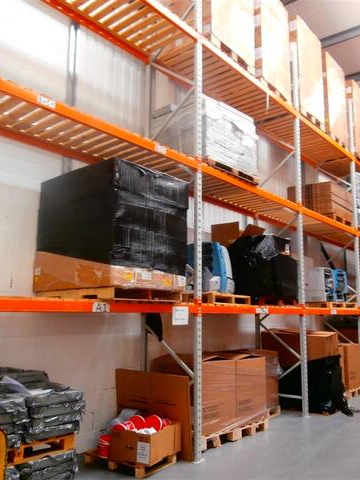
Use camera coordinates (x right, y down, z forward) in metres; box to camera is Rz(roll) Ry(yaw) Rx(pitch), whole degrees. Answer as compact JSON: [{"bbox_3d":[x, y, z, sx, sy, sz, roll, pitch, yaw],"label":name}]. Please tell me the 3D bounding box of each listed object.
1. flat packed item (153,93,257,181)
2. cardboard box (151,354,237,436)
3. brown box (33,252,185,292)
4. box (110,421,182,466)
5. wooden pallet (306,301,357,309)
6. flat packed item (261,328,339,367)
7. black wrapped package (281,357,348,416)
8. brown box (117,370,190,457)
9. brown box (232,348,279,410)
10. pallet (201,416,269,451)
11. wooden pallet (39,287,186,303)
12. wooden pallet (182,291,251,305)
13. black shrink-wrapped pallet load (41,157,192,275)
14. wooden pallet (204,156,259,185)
[{"bbox_3d":[0.341,-1.347,6.210,0.965,0.793,1.212,-7,-12,39],"label":"flat packed item"},{"bbox_3d":[0.182,1.982,5.781,0.800,0.840,0.790,-6,-11,39],"label":"cardboard box"},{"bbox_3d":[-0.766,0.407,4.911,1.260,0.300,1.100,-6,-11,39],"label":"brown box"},{"bbox_3d":[-0.348,2.159,4.789,0.490,0.305,0.633,-4,-10,29],"label":"box"},{"bbox_3d":[2.622,1.243,8.441,1.024,0.118,1.241,-7,-12,39],"label":"wooden pallet"},{"bbox_3d":[2.128,1.914,7.834,1.202,0.512,0.532,-7,-12,39],"label":"flat packed item"},{"bbox_3d":[2.105,2.380,7.512,1.080,0.880,0.560,-7,-12,39],"label":"black wrapped package"},{"bbox_3d":[-0.345,2.060,5.321,1.200,0.900,0.100,-6,-11,39],"label":"brown box"},{"bbox_3d":[1.028,2.214,7.037,0.750,0.830,0.800,-6,-11,39],"label":"brown box"},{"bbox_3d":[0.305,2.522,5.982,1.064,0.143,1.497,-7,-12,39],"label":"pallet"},{"bbox_3d":[-0.748,0.602,4.654,1.212,0.123,0.955,-7,-12,39],"label":"wooden pallet"},{"bbox_3d":[0.242,0.827,6.200,1.150,0.120,0.970,-6,-11,39],"label":"wooden pallet"},{"bbox_3d":[-0.715,-0.142,4.789,1.192,1.005,1.059,-7,-12,39],"label":"black shrink-wrapped pallet load"},{"bbox_3d":[0.340,-0.877,6.171,0.985,0.138,1.212,-7,-12,39],"label":"wooden pallet"}]

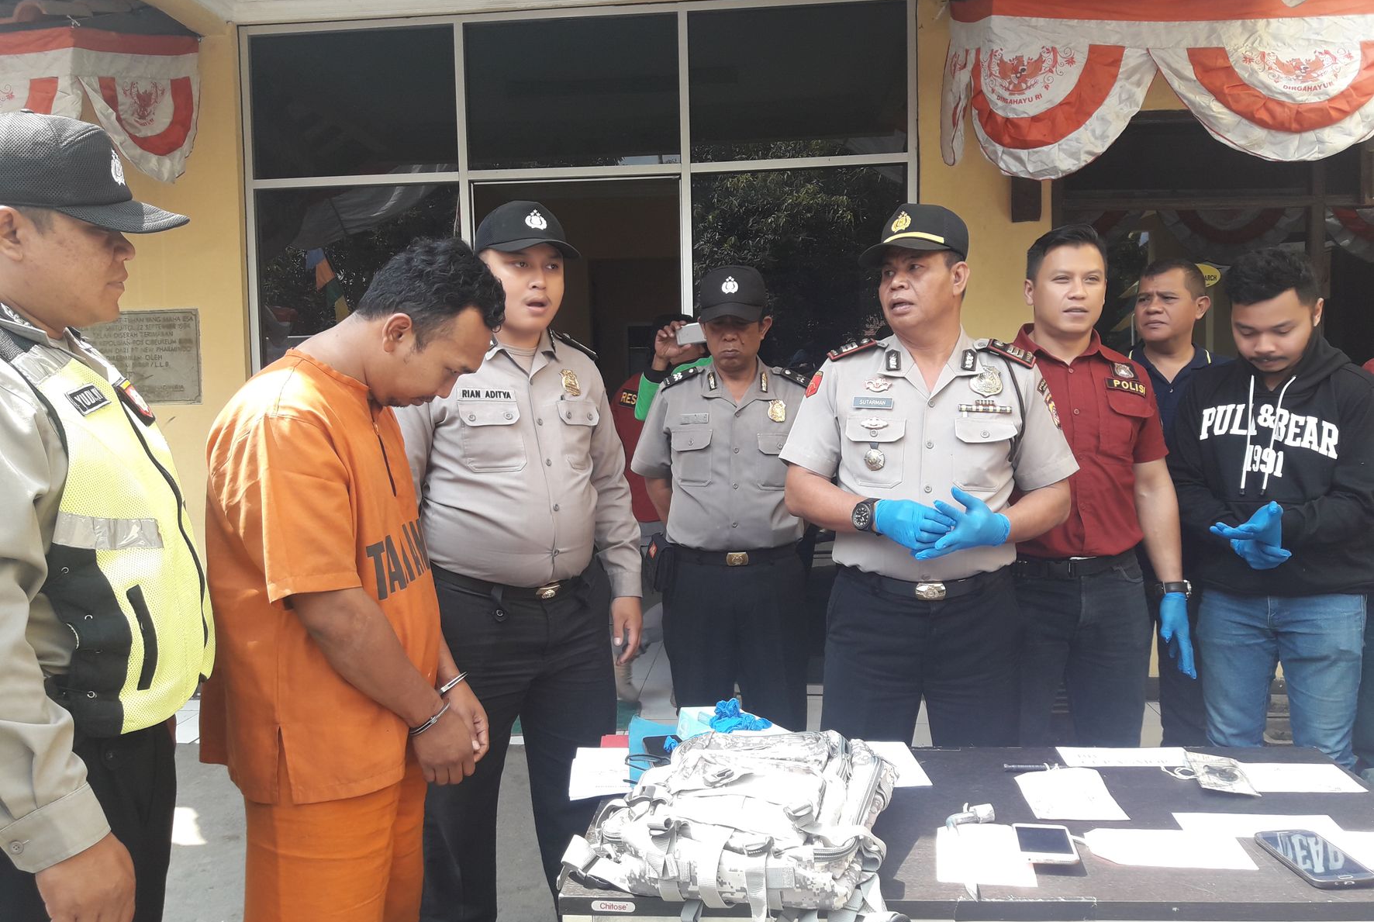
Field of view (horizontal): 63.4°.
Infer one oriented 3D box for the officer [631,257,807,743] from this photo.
[{"bbox_3d":[0.120,0.339,2.882,0.510,1.666,0.340,-1,4,2],"label":"officer"}]

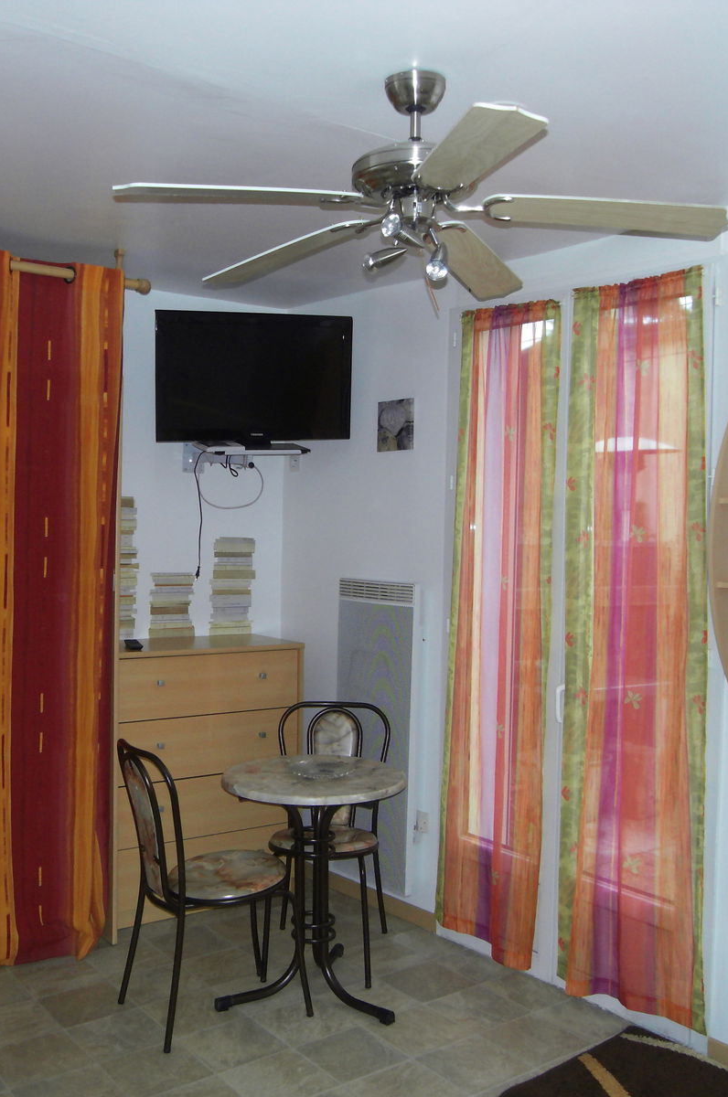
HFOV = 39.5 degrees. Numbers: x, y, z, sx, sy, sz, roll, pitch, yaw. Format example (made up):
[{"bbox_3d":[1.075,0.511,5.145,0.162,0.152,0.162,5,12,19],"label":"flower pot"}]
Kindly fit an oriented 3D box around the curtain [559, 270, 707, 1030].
[{"bbox_3d":[0.815,0.298,3.097,0.068,2.242,0.520,0,2,-40],"label":"curtain"}]

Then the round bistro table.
[{"bbox_3d":[-0.155,1.088,3.297,0.596,0.704,0.596,1,1,0],"label":"round bistro table"}]

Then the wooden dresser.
[{"bbox_3d":[-0.712,0.895,4.127,0.810,1.028,0.441,0,2,-33],"label":"wooden dresser"}]

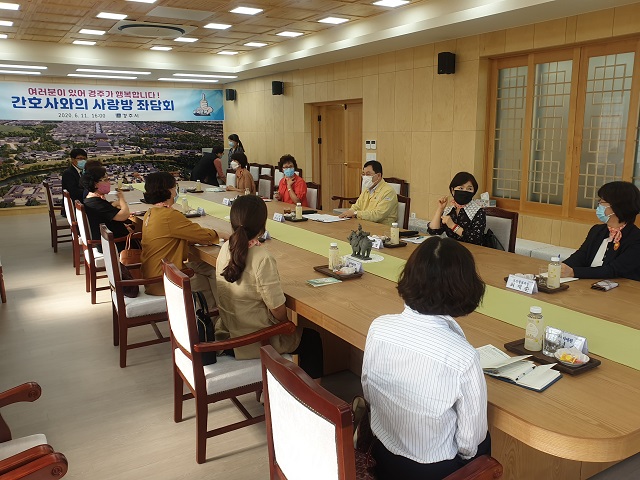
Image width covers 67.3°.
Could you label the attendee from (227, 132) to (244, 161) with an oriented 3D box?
[{"bbox_3d":[-1.637,-1.281,9.367,0.332,1.542,0.449,-13,18,-42],"label":"attendee"}]

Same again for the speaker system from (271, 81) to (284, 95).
[{"bbox_3d":[-0.854,-3.052,9.677,0.180,0.260,0.170,10,16,38],"label":"speaker system"}]

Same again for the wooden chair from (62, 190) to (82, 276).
[{"bbox_3d":[-2.731,-0.138,5.842,0.575,0.995,0.550,-8,15,-30],"label":"wooden chair"}]

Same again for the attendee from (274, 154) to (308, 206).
[{"bbox_3d":[-0.409,-0.349,5.798,0.488,1.298,0.683,8,16,33],"label":"attendee"}]

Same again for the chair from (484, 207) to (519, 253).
[{"bbox_3d":[1.208,0.240,3.856,0.576,0.976,0.556,-10,16,-34],"label":"chair"}]

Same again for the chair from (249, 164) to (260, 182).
[{"bbox_3d":[-1.582,-1.077,9.957,0.575,0.995,0.579,-8,15,-30],"label":"chair"}]

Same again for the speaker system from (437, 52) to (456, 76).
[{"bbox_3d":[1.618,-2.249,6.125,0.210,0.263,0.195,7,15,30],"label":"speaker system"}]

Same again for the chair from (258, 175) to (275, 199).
[{"bbox_3d":[-1.011,-0.439,7.133,0.575,0.995,0.579,-8,15,-30],"label":"chair"}]

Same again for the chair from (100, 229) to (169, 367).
[{"bbox_3d":[-1.282,0.359,3.618,0.575,0.995,0.560,-7,15,-28],"label":"chair"}]

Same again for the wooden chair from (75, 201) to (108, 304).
[{"bbox_3d":[-2.107,0.072,4.901,0.575,0.995,0.560,-8,15,-30],"label":"wooden chair"}]

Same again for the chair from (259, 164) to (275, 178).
[{"bbox_3d":[-1.178,-0.883,8.870,0.576,0.976,0.546,-10,16,-34],"label":"chair"}]

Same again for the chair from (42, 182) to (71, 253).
[{"bbox_3d":[-3.540,-0.365,6.817,0.576,0.966,0.556,-10,16,-33],"label":"chair"}]

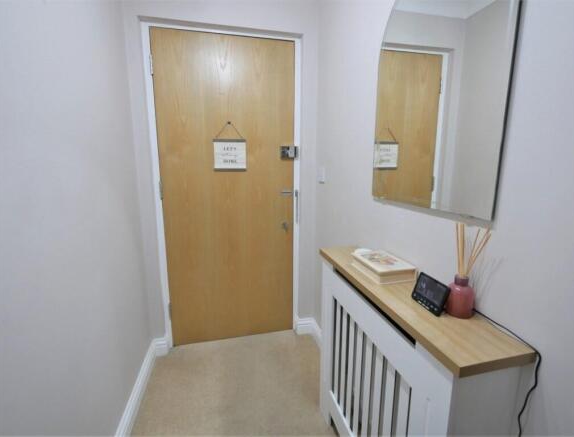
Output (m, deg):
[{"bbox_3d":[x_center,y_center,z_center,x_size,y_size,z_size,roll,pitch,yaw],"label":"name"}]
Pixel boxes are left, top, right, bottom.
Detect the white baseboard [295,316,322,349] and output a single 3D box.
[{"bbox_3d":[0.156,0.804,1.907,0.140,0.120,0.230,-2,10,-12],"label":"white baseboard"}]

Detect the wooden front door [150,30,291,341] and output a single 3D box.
[{"bbox_3d":[-0.366,-0.128,1.788,0.926,1.998,0.090,-2,10,-12],"label":"wooden front door"}]

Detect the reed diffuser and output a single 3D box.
[{"bbox_3d":[0.439,0.125,0.671,0.066,0.233,0.078,-2,10,-12],"label":"reed diffuser"}]

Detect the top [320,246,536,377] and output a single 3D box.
[{"bbox_3d":[0.324,0.217,0.886,0.182,0.021,0.769,-2,10,-12],"label":"top"}]

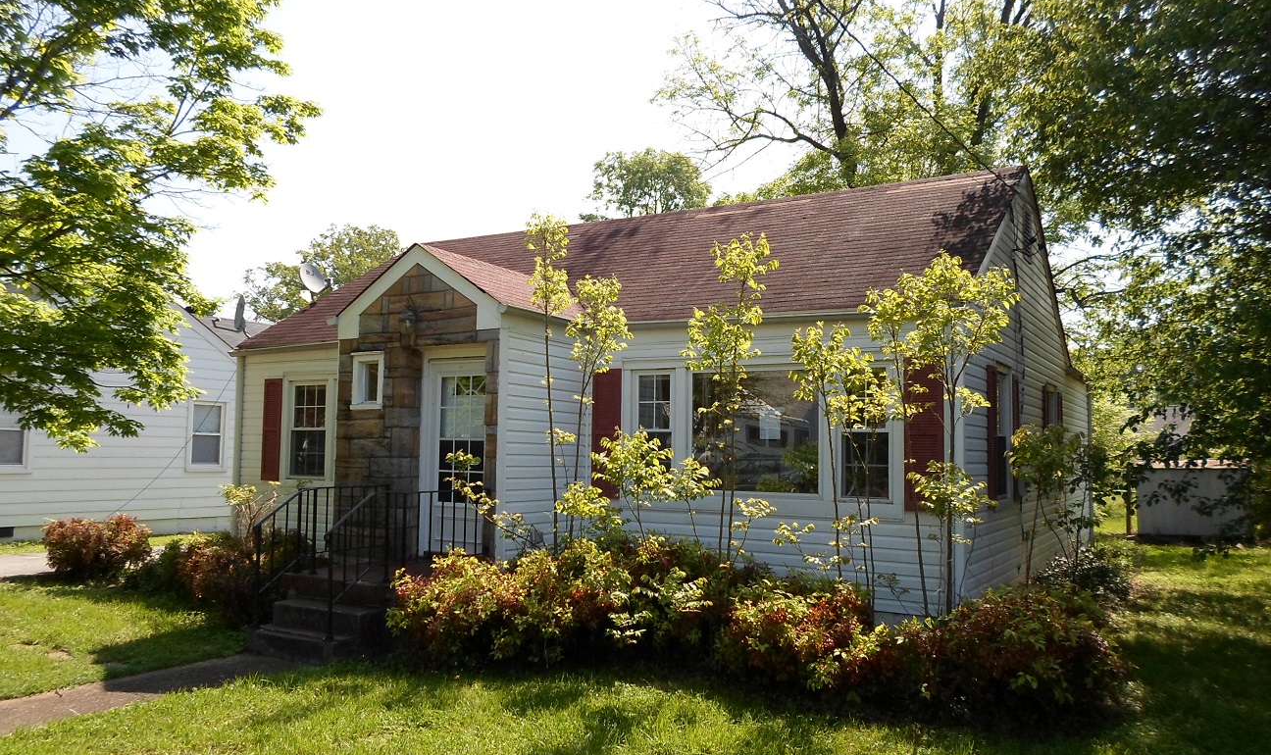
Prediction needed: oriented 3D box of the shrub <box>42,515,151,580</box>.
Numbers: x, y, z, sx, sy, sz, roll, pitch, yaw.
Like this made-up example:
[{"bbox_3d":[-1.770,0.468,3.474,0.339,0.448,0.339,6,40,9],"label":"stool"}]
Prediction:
[{"bbox_3d":[-7.160,2.263,12.200,1.320,0.850,1.150,4,-5,-30],"label":"shrub"}]

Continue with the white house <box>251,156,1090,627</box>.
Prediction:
[{"bbox_3d":[0.670,0.242,14.752,10.922,5.315,11.782,-2,-5,32],"label":"white house"}]

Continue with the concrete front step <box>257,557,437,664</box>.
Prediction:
[{"bbox_3d":[-2.377,2.088,8.457,1.275,0.592,2.013,-2,-5,32],"label":"concrete front step"}]

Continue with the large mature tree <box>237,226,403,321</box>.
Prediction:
[{"bbox_3d":[-13.811,-1.051,39.847,7.092,11.407,6.886,3,-5,-19],"label":"large mature tree"}]

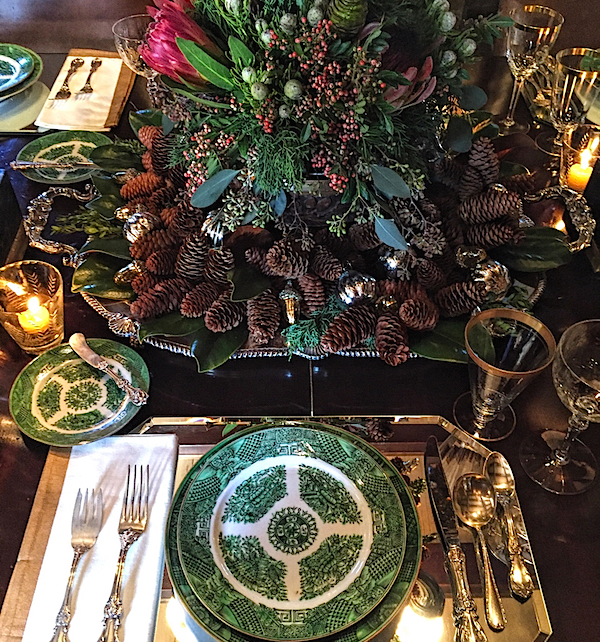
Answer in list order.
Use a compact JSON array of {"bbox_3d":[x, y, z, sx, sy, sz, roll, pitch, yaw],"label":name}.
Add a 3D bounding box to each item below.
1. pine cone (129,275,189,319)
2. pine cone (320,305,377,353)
[{"bbox_3d":[-0.179,-0.033,0.862,0.080,0.038,0.038,-28,53,-19],"label":"pine cone"},{"bbox_3d":[0.060,0.008,0.819,0.080,0.041,0.041,-35,55,-24],"label":"pine cone"}]

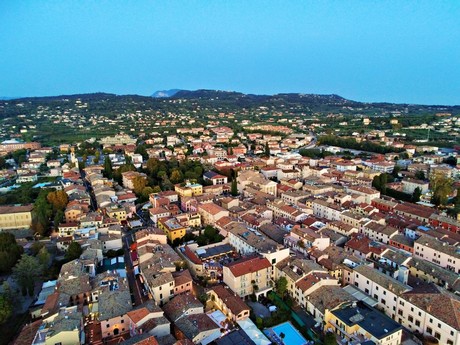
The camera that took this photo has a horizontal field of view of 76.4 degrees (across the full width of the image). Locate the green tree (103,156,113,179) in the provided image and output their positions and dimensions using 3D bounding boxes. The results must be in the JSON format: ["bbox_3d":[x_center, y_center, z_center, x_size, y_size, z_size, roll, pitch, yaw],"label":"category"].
[{"bbox_3d":[-116.300,-4.690,278.810,7.770,22.270,7.770,0,12,0],"label":"green tree"}]

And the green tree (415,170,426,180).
[{"bbox_3d":[180.330,3.320,276.870,8.680,11.480,8.680,0,12,0],"label":"green tree"}]

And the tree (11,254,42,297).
[{"bbox_3d":[-79.870,41.400,115.190,10.200,17.300,10.200,0,12,0],"label":"tree"}]

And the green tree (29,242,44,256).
[{"bbox_3d":[-95.230,39.150,144.030,6.600,9.200,6.600,0,12,0],"label":"green tree"}]

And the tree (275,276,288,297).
[{"bbox_3d":[20.770,45.510,115.140,4.800,9.300,4.800,0,12,0],"label":"tree"}]

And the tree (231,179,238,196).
[{"bbox_3d":[4.020,12.450,242.980,4.400,16.500,4.400,0,12,0],"label":"tree"}]

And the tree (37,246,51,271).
[{"bbox_3d":[-84.330,39.820,132.250,5.400,13.000,5.400,0,12,0],"label":"tree"}]

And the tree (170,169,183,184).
[{"bbox_3d":[-48.000,3.810,261.260,10.980,13.970,10.980,0,12,0],"label":"tree"}]

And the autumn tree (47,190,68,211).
[{"bbox_3d":[-120.510,21.550,204.290,12.500,16.500,12.500,0,12,0],"label":"autumn tree"}]

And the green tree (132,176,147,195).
[{"bbox_3d":[-74.670,13.000,241.670,11.500,16.000,11.500,0,12,0],"label":"green tree"}]

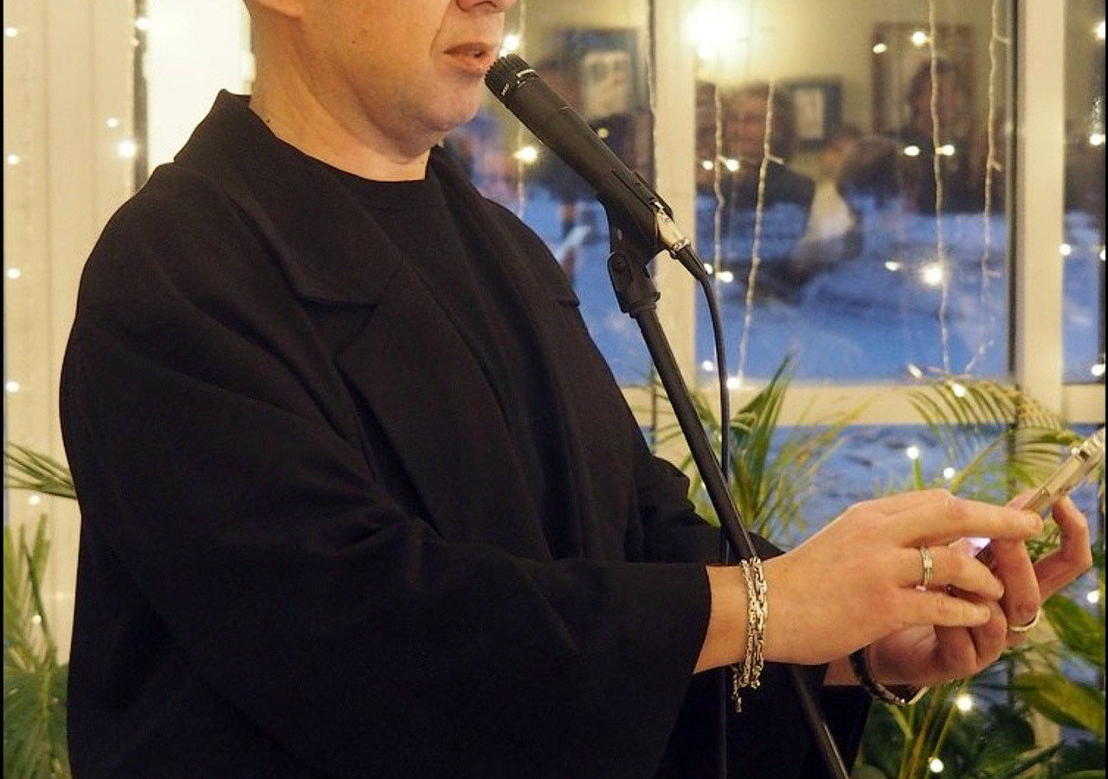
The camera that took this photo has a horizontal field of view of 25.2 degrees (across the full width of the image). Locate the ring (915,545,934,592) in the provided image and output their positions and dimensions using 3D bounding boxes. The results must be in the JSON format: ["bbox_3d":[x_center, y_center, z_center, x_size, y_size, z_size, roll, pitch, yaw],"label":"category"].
[{"bbox_3d":[0.218,0.106,1.460,0.006,0.025,0.025,8,0,-13],"label":"ring"}]

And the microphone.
[{"bbox_3d":[0.031,-0.156,1.745,0.212,0.034,0.033,47,18,15],"label":"microphone"}]

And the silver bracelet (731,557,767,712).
[{"bbox_3d":[0.117,0.148,1.500,0.022,0.090,0.055,0,2,-10],"label":"silver bracelet"}]

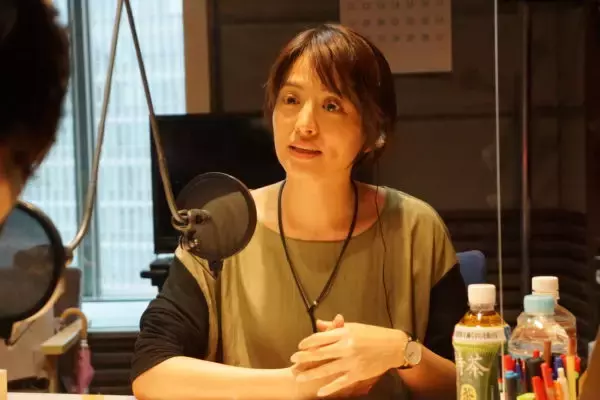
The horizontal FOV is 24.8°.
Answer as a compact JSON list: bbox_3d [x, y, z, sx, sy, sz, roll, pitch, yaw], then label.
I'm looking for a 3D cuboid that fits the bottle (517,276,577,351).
[{"bbox_3d":[0.279,0.194,1.548,0.067,0.212,0.067,0,7,10],"label":"bottle"}]

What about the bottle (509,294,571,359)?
[{"bbox_3d":[0.250,0.207,1.423,0.064,0.215,0.064,0,7,10],"label":"bottle"}]

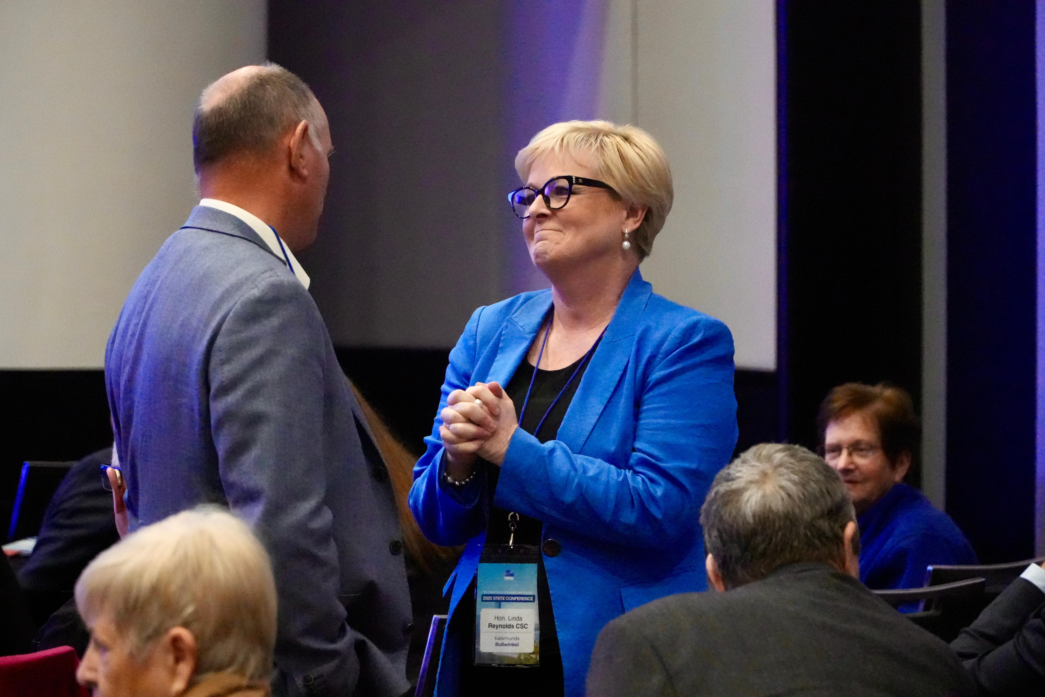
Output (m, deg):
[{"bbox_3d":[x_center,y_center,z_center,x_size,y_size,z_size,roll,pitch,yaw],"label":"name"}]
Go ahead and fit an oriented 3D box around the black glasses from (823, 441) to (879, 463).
[{"bbox_3d":[0.694,0.216,9.218,0.135,0.041,0.140,-2,-7,33],"label":"black glasses"}]

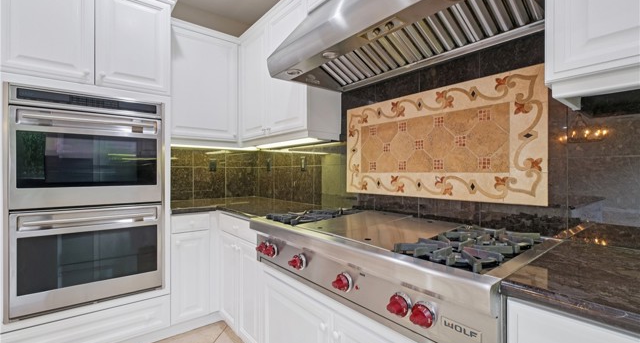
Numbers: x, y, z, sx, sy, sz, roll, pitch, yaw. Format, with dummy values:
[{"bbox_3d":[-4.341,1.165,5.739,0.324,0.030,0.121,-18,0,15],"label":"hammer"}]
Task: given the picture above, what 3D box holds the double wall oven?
[{"bbox_3d":[-1.554,0.175,1.977,0.765,1.300,0.590,0,0,-38],"label":"double wall oven"}]

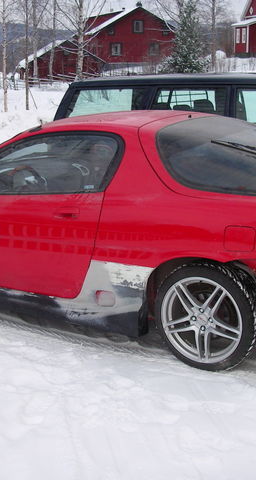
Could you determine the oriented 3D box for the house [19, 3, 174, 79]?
[{"bbox_3d":[-3.012,-22.231,79.363,17.000,8.000,11.000,-1,13,-1],"label":"house"}]

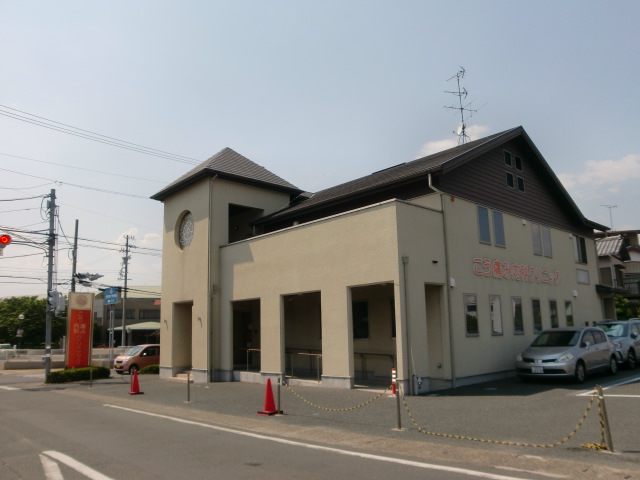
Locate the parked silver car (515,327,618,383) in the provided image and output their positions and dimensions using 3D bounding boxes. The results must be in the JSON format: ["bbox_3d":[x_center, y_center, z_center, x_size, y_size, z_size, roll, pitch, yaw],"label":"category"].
[{"bbox_3d":[7.675,3.494,16.051,4.200,1.530,1.700,8,-14,-42],"label":"parked silver car"}]

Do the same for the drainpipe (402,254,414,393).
[{"bbox_3d":[2.409,2.295,14.137,0.140,3.720,0.140,9,-15,-42],"label":"drainpipe"}]

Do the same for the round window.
[{"bbox_3d":[-5.618,-0.388,22.014,0.250,1.660,1.620,9,-15,-42],"label":"round window"}]

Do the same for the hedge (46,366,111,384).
[{"bbox_3d":[-11.007,6.103,23.440,1.150,0.500,2.650,-11,-14,40],"label":"hedge"}]

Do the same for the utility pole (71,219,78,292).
[{"bbox_3d":[-17.393,3.688,36.674,0.300,10.600,0.300,-1,-11,0],"label":"utility pole"}]

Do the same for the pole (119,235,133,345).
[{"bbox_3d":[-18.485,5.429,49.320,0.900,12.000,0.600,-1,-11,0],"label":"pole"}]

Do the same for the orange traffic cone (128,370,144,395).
[{"bbox_3d":[-5.826,4.508,16.482,0.400,0.700,0.400,9,-15,-42],"label":"orange traffic cone"}]

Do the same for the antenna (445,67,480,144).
[{"bbox_3d":[6.031,-5.803,22.385,1.350,3.550,1.100,1,-11,-14],"label":"antenna"}]

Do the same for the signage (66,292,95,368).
[{"bbox_3d":[-11.309,4.534,24.446,1.170,4.010,0.300,9,-15,-42],"label":"signage"}]

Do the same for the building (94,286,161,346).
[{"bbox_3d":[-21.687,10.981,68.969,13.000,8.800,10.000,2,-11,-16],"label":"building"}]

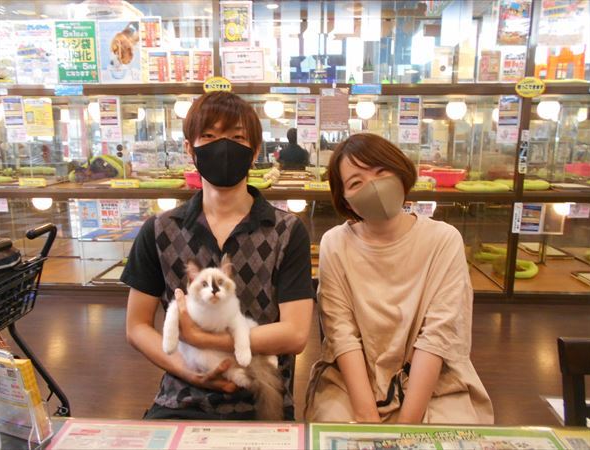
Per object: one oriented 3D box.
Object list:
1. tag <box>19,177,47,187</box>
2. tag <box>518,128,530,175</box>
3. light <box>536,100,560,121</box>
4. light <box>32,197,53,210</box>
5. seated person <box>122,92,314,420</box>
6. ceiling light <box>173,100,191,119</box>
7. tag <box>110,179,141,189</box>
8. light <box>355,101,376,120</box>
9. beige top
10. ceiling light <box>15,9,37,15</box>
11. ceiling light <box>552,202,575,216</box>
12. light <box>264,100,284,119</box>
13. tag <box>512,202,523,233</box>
[{"bbox_3d":[-1.966,-0.327,3.388,0.205,0.065,0.012,0,11,2],"label":"tag"},{"bbox_3d":[1.499,-0.479,2.957,0.052,0.310,0.006,1,11,3],"label":"tag"},{"bbox_3d":[1.834,-0.833,3.280,0.160,0.150,0.160,1,11,3],"label":"light"},{"bbox_3d":[-2.021,-0.196,3.607,0.155,0.145,0.155,1,11,3],"label":"light"},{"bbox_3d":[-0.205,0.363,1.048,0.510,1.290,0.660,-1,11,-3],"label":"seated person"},{"bbox_3d":[-0.875,-0.902,3.529,0.145,0.145,0.145,0,11,2],"label":"ceiling light"},{"bbox_3d":[-1.180,-0.284,3.138,0.190,0.056,0.006,1,11,3],"label":"tag"},{"bbox_3d":[0.548,-0.888,3.489,0.145,0.145,0.145,0,11,2],"label":"light"},{"bbox_3d":[0.260,0.245,1.150,0.430,0.550,0.320,1,11,6],"label":"beige top"},{"bbox_3d":[-3.453,-2.745,5.796,0.280,0.060,0.280,0,11,0],"label":"ceiling light"},{"bbox_3d":[2.018,-0.140,3.399,0.155,0.145,0.155,1,11,3],"label":"ceiling light"},{"bbox_3d":[-0.165,-0.897,3.509,0.145,0.145,0.145,0,11,2],"label":"light"},{"bbox_3d":[1.499,-0.049,3.037,0.070,0.200,0.006,1,11,3],"label":"tag"}]

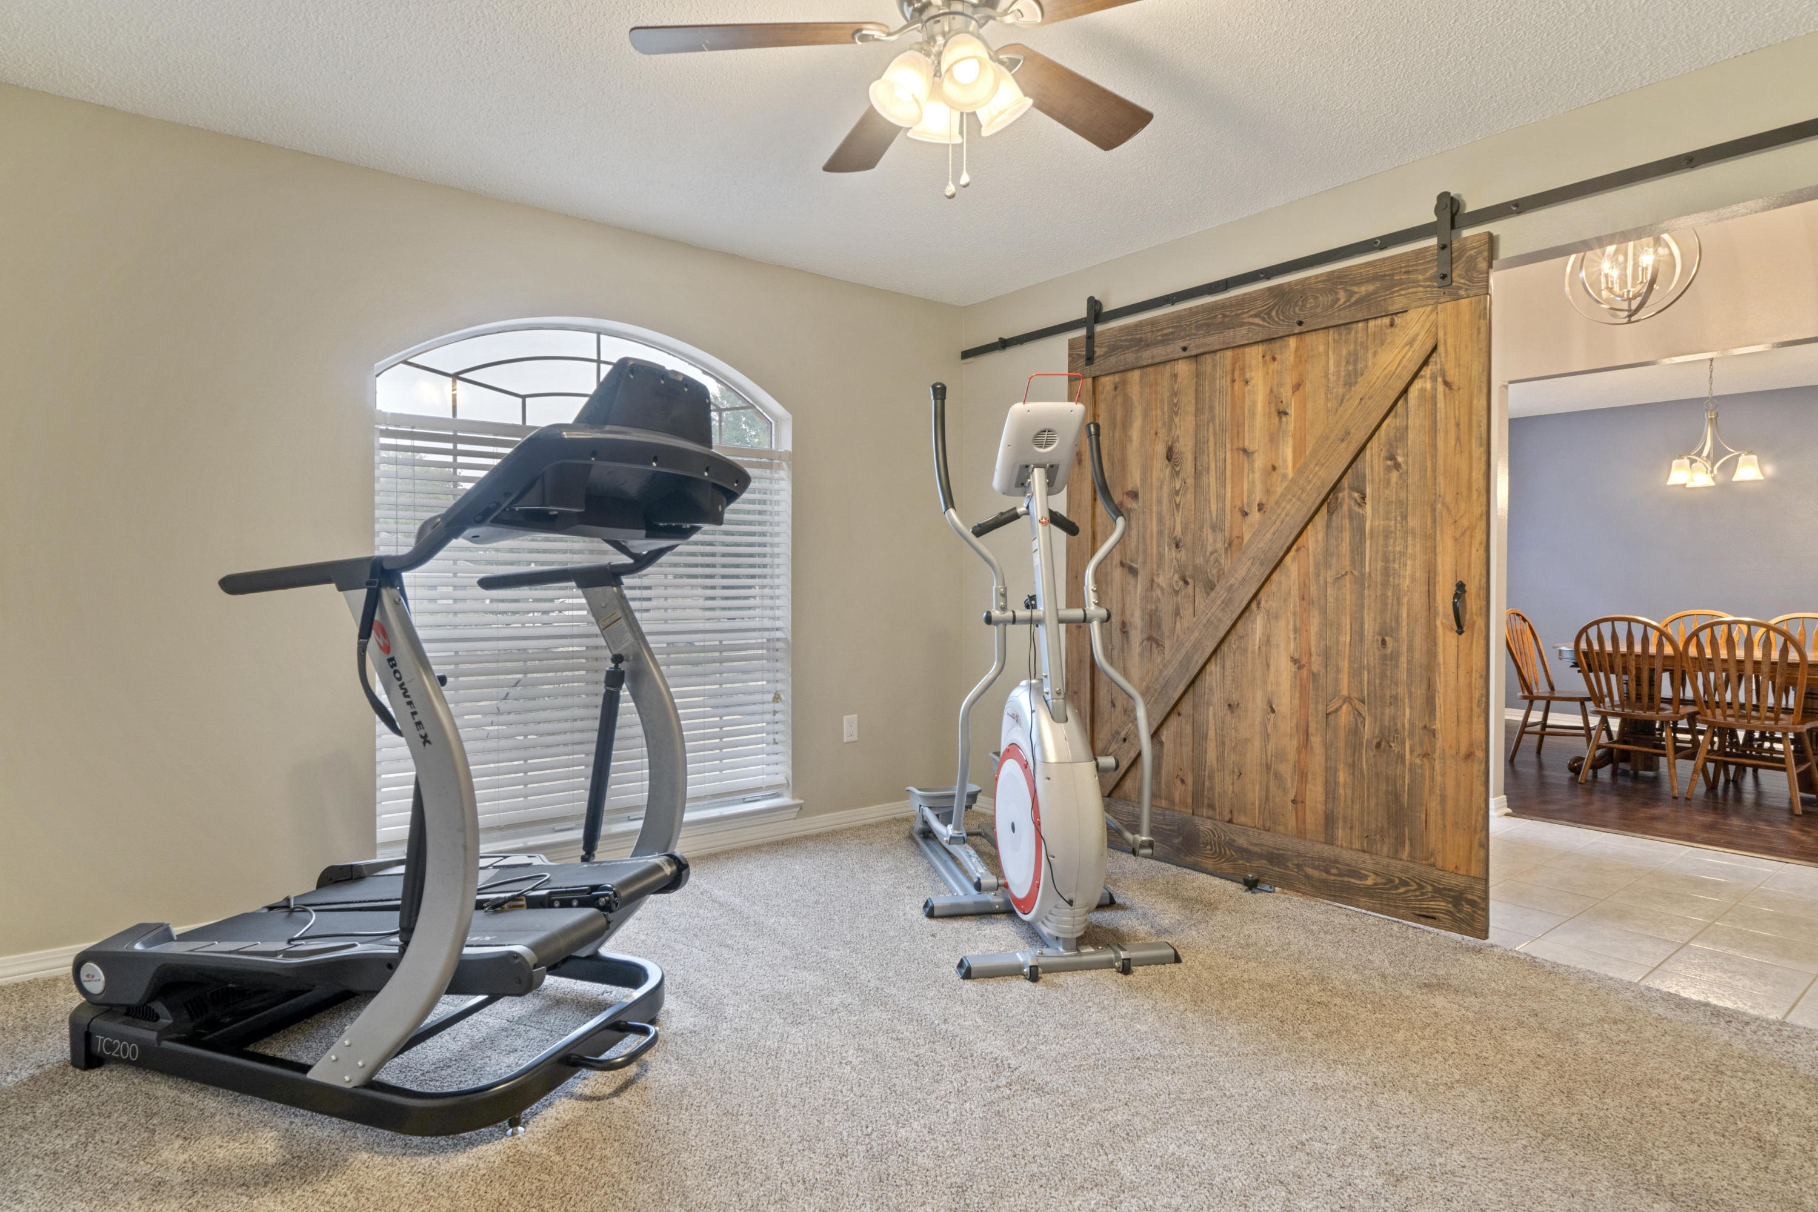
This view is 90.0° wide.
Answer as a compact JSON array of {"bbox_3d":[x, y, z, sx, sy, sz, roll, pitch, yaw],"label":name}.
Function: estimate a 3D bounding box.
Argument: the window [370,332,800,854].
[{"bbox_3d":[-1.138,-0.110,3.442,1.560,1.880,0.140,-1,1,-37],"label":"window"}]

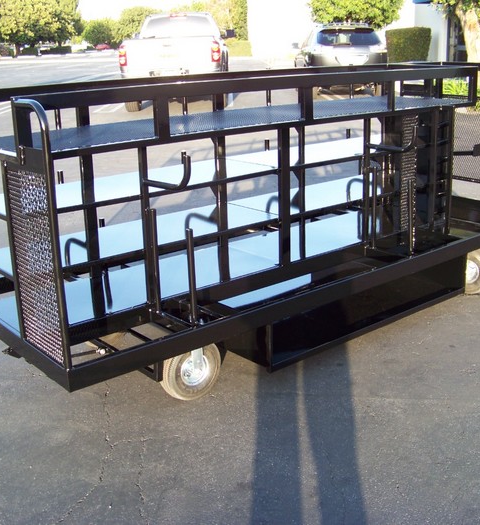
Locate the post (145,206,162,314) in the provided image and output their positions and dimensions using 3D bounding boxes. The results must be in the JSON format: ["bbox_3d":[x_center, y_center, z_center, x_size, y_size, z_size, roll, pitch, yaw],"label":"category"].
[{"bbox_3d":[-0.350,-0.002,3.010,0.030,0.440,0.030,-15,22,-38],"label":"post"}]

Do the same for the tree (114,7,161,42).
[{"bbox_3d":[-11.264,-25.769,80.000,5.400,4.900,5.400,-1,17,0],"label":"tree"}]

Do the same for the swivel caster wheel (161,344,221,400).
[{"bbox_3d":[-0.214,0.458,3.146,0.270,0.280,0.095,-13,21,-34],"label":"swivel caster wheel"}]

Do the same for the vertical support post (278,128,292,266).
[{"bbox_3d":[0.213,-0.302,3.475,0.045,0.670,0.045,-15,22,-38],"label":"vertical support post"}]

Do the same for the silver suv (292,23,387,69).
[{"bbox_3d":[2.540,-5.300,18.950,1.880,1.700,4.750,-1,17,-1],"label":"silver suv"}]

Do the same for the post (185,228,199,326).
[{"bbox_3d":[-0.189,0.066,2.867,0.028,0.415,0.028,-15,22,-38],"label":"post"}]

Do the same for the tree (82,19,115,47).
[{"bbox_3d":[-17.882,-28.876,92.000,4.400,4.100,4.400,-1,17,0],"label":"tree"}]

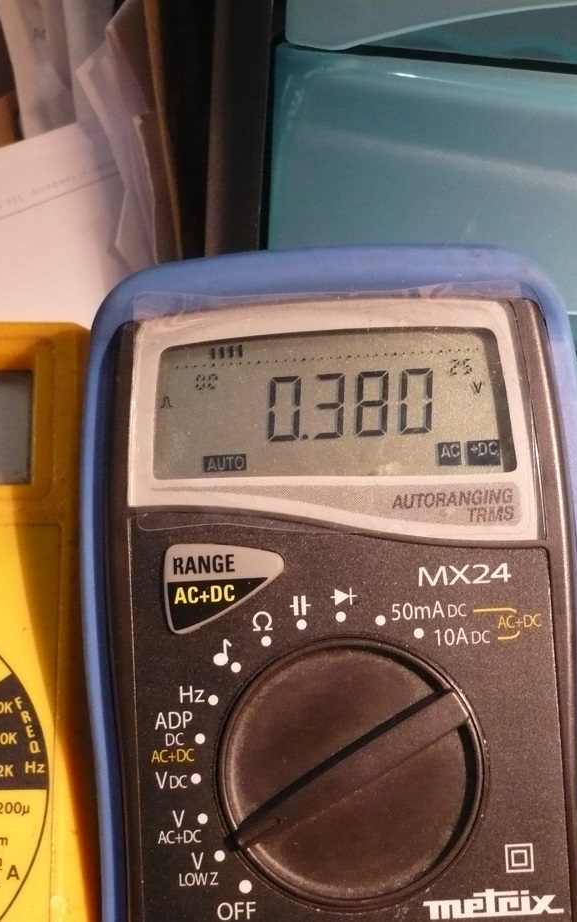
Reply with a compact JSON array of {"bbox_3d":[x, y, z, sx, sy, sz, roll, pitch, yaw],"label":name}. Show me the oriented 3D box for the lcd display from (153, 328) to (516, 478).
[{"bbox_3d":[0.008,-0.010,0.214,0.061,0.025,0.006,-3,-6,1],"label":"lcd display"}]

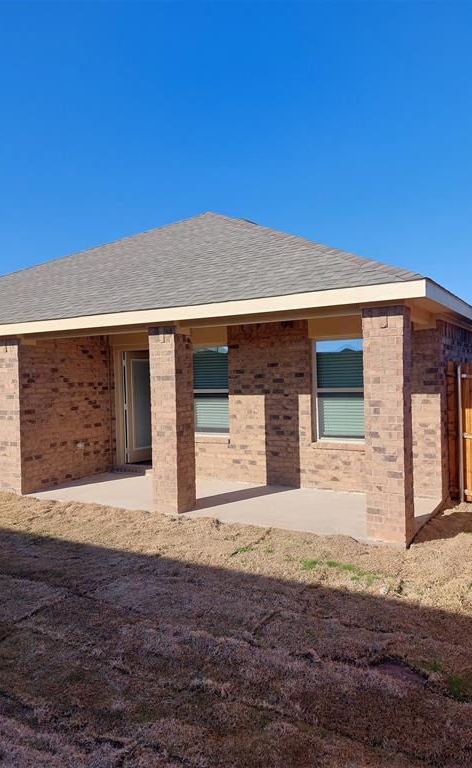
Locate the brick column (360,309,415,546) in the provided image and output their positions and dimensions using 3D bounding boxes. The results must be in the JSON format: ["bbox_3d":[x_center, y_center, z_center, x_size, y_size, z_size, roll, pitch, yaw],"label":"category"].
[{"bbox_3d":[1.597,0.403,5.542,0.405,2.372,0.395,-1,1,31],"label":"brick column"}]

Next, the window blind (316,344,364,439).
[{"bbox_3d":[1.620,0.092,7.746,0.910,1.531,0.100,-1,1,31],"label":"window blind"}]

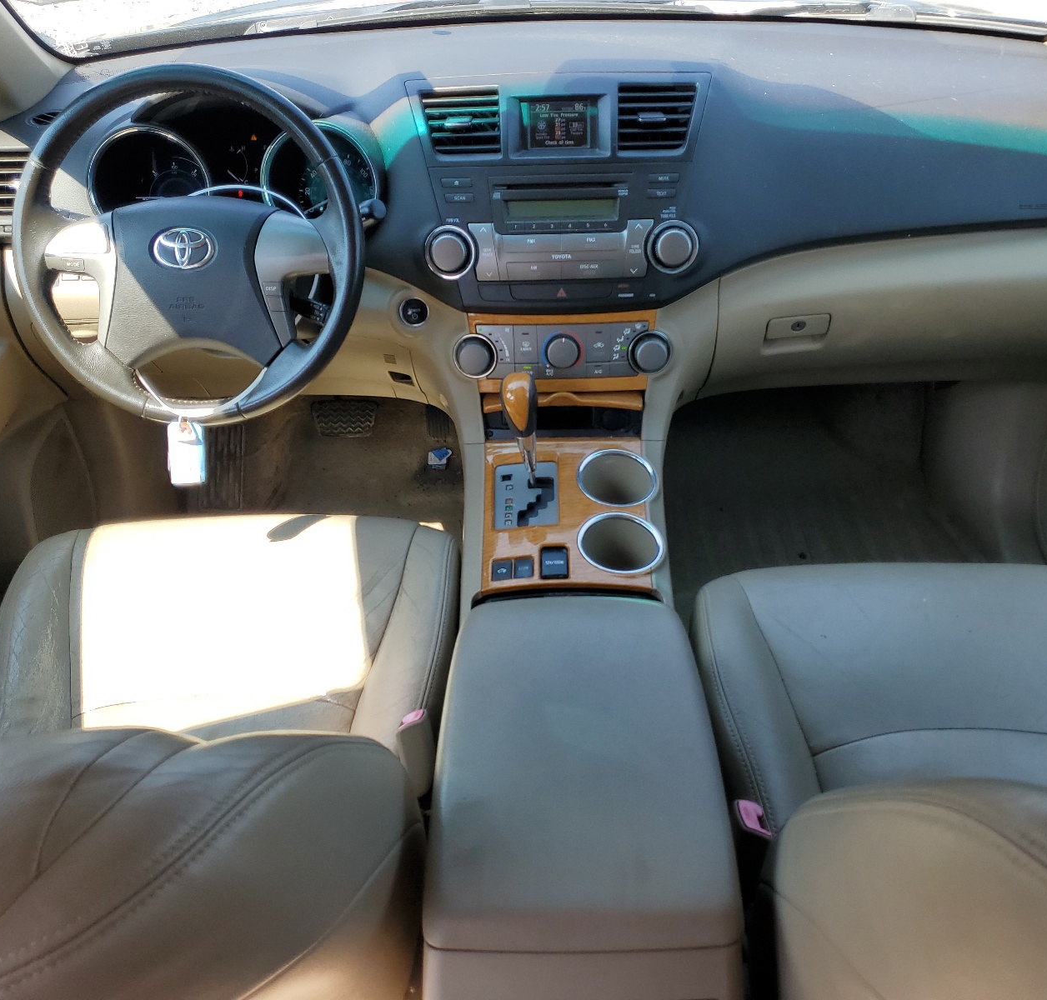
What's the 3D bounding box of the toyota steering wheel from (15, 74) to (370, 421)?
[{"bbox_3d":[-0.362,-0.276,1.110,0.380,0.380,0.100,-1,8,1],"label":"toyota steering wheel"}]

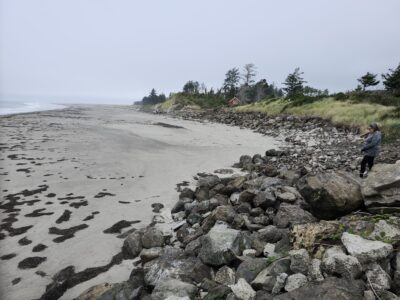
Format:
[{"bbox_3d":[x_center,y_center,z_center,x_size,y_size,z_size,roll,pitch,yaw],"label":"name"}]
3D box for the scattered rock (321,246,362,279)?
[{"bbox_3d":[1.730,1.376,3.250,0.510,0.380,0.420,8,13,30],"label":"scattered rock"}]

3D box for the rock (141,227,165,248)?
[{"bbox_3d":[-0.858,1.564,4.750,0.430,0.380,0.420,-1,11,-11],"label":"rock"}]

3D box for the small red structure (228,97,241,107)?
[{"bbox_3d":[9.735,-13.600,75.000,3.500,3.000,4.000,6,12,22],"label":"small red structure"}]

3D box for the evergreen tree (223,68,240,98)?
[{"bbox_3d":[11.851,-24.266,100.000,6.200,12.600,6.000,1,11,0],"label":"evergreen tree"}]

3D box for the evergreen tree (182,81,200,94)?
[{"bbox_3d":[-2.814,-20.527,88.000,6.000,5.500,5.500,1,11,-2],"label":"evergreen tree"}]

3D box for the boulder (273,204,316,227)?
[{"bbox_3d":[1.831,1.288,5.150,0.860,0.470,0.650,5,12,21],"label":"boulder"}]

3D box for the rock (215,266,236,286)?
[{"bbox_3d":[0.355,1.765,3.737,0.300,0.199,0.270,2,11,6],"label":"rock"}]

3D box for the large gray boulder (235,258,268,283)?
[{"bbox_3d":[0.688,1.564,3.450,0.450,0.330,0.440,4,11,13],"label":"large gray boulder"}]

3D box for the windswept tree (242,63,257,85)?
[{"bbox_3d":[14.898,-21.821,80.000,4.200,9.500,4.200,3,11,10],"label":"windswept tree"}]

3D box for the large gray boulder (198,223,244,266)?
[{"bbox_3d":[0.311,1.369,3.850,0.670,0.550,0.600,2,11,5],"label":"large gray boulder"}]

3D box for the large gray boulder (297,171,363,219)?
[{"bbox_3d":[3.035,1.066,6.267,1.367,1.069,1.162,7,13,27],"label":"large gray boulder"}]

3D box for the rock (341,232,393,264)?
[{"bbox_3d":[2.192,1.297,3.500,0.680,0.370,0.480,9,13,34],"label":"rock"}]

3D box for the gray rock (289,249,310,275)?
[{"bbox_3d":[1.282,1.435,3.429,0.262,0.293,0.262,6,12,22],"label":"gray rock"}]

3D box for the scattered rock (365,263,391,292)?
[{"bbox_3d":[1.929,1.366,2.877,0.228,0.262,0.217,9,14,36],"label":"scattered rock"}]

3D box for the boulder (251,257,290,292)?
[{"bbox_3d":[0.904,1.581,3.397,0.568,0.307,0.341,-6,13,-32],"label":"boulder"}]

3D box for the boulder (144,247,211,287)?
[{"bbox_3d":[-0.343,1.794,4.120,1.010,0.471,0.626,0,11,-5],"label":"boulder"}]

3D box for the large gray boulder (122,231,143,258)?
[{"bbox_3d":[-1.352,1.908,5.351,0.398,0.540,0.437,-2,12,-15],"label":"large gray boulder"}]

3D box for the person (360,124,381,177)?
[{"bbox_3d":[5.030,0.020,7.890,0.500,1.660,0.500,3,11,11],"label":"person"}]

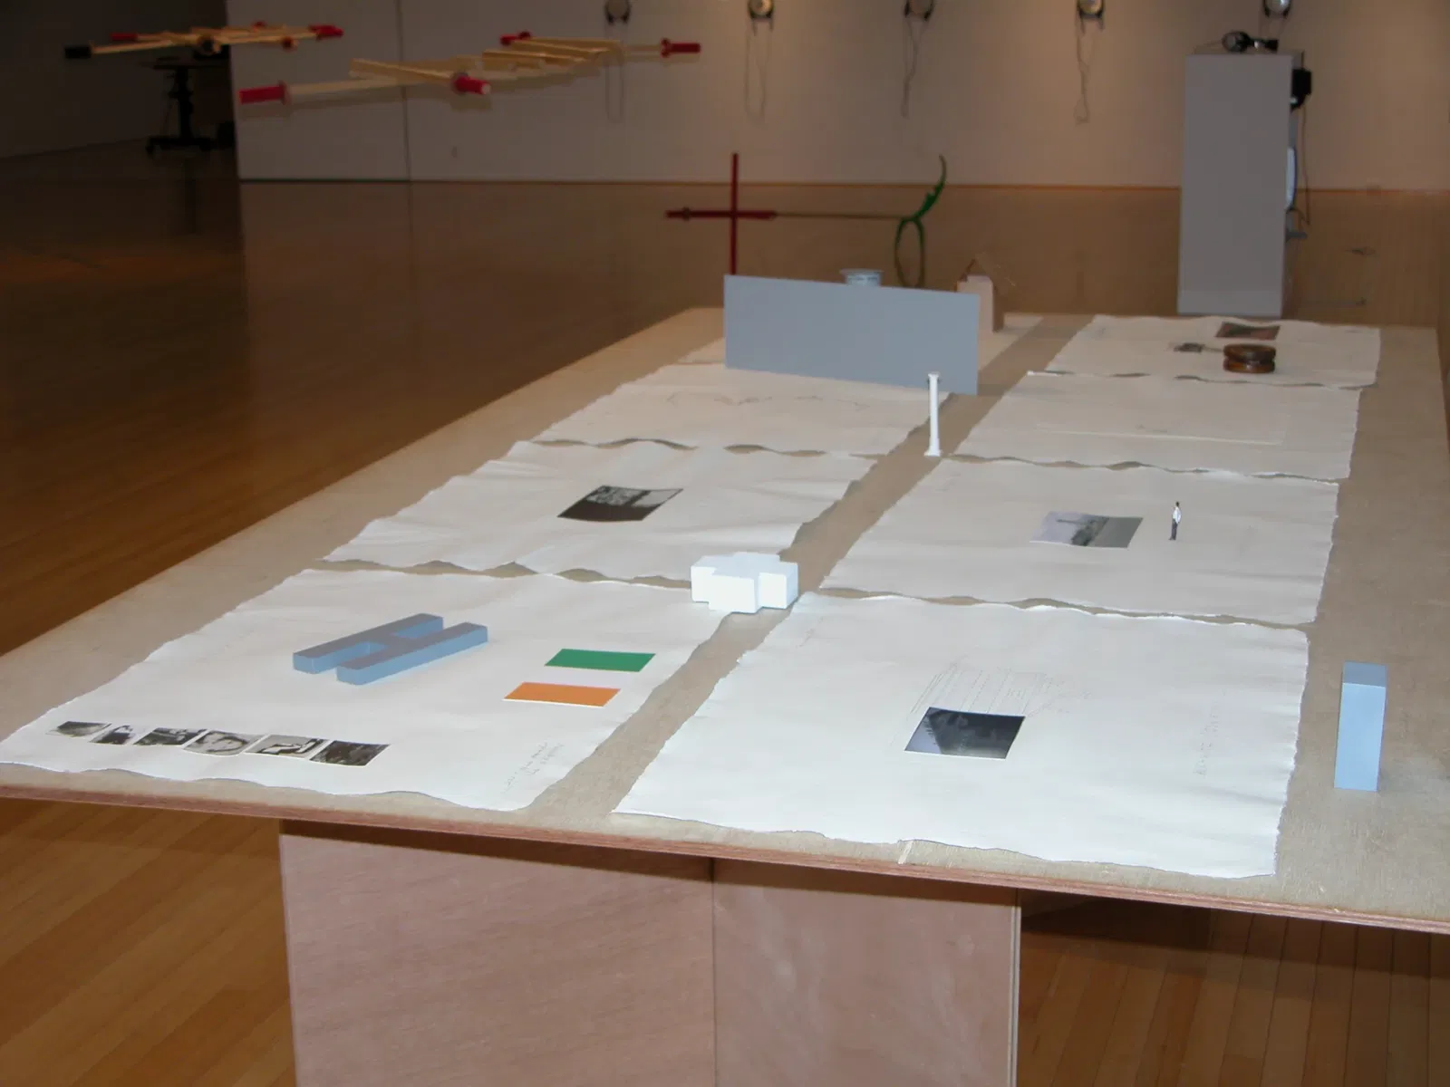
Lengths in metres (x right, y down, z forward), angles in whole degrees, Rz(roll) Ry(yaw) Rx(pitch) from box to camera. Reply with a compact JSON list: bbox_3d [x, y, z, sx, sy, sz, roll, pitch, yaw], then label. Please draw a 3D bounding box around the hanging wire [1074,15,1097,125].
[{"bbox_3d":[2.386,-3.131,16.067,0.144,0.714,0.040,2,14,11],"label":"hanging wire"}]

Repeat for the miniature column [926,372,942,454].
[{"bbox_3d":[0.310,-0.191,3.585,0.022,0.121,0.022,0,14,0],"label":"miniature column"}]

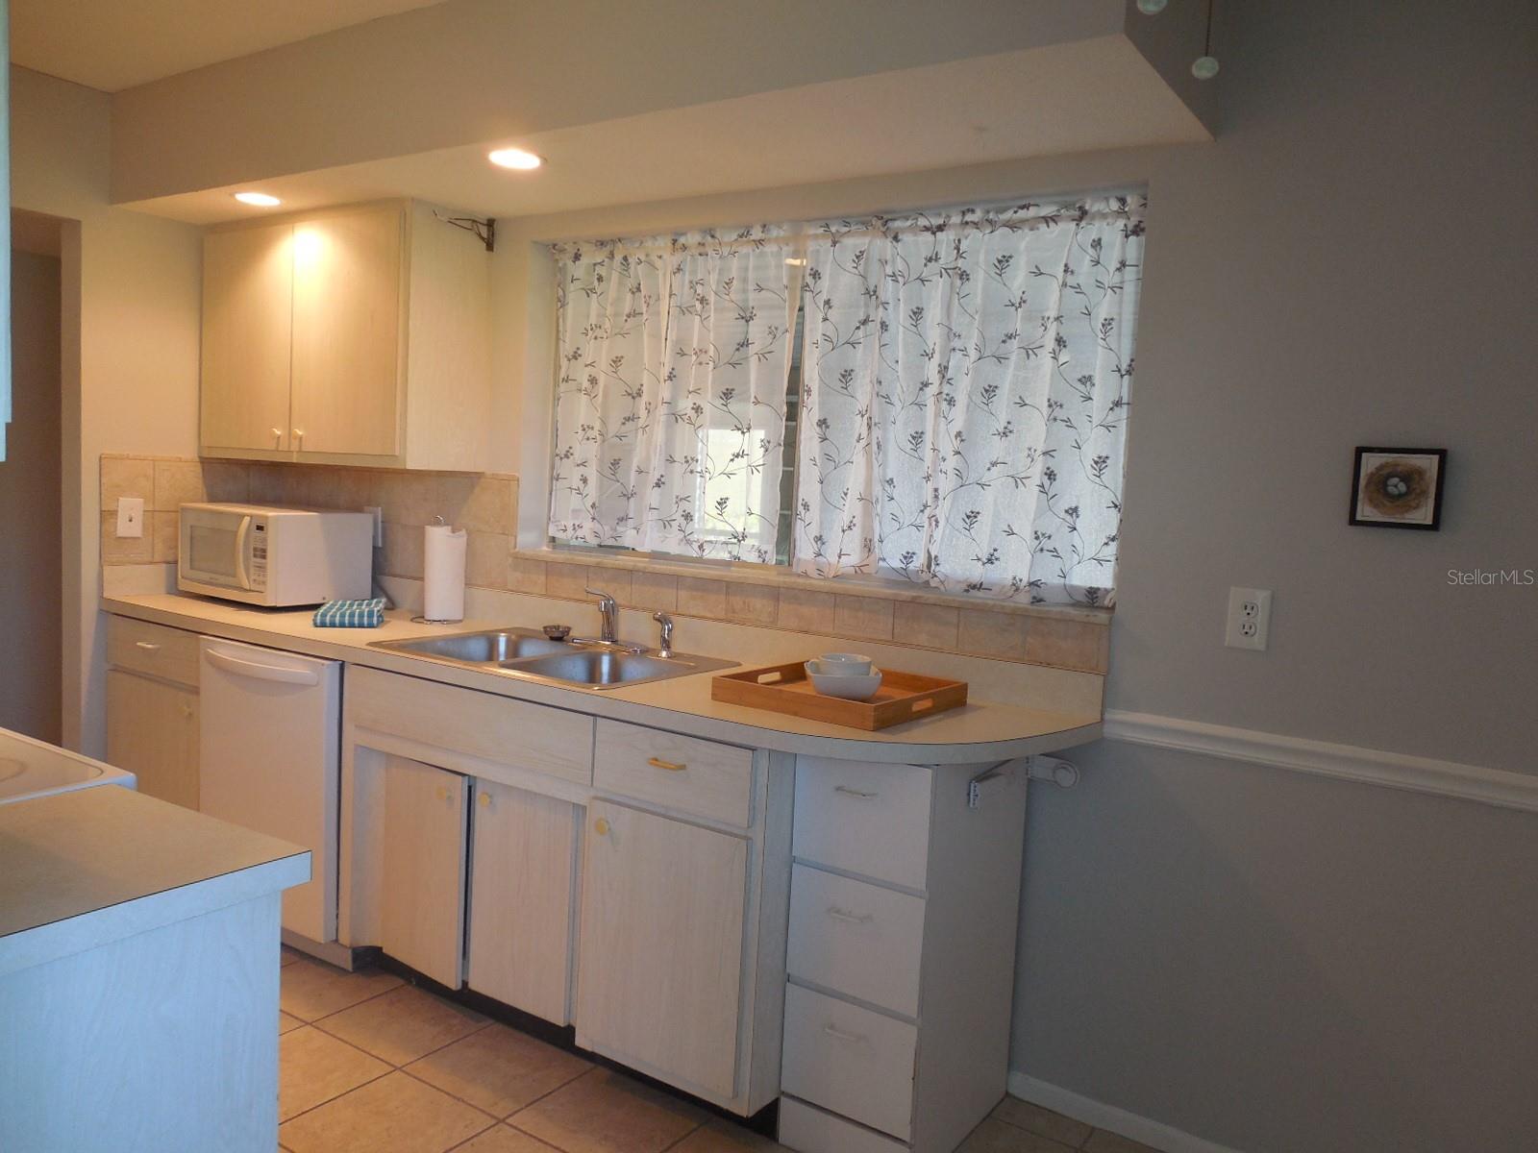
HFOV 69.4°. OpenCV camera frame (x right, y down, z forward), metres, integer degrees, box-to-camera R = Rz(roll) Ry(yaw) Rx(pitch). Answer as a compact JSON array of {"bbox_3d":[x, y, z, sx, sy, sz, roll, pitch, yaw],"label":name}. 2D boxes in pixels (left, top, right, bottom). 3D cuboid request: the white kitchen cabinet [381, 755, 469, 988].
[{"bbox_3d":[-0.765,0.738,3.038,0.331,0.552,0.472,6,6,32],"label":"white kitchen cabinet"}]

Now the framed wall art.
[{"bbox_3d":[1.198,-0.168,2.119,0.153,0.153,0.018,6,6,32],"label":"framed wall art"}]

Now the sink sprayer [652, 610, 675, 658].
[{"bbox_3d":[-0.280,0.156,2.946,0.063,0.114,0.037,-2,7,-45],"label":"sink sprayer"}]

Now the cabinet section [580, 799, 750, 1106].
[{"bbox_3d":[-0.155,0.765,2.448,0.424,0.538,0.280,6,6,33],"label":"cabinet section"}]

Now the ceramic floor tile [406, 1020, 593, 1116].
[{"bbox_3d":[-0.637,1.156,2.606,0.319,0.010,0.284,6,6,32],"label":"ceramic floor tile"}]

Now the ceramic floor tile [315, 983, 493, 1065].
[{"bbox_3d":[-0.919,1.125,2.785,0.319,0.010,0.284,6,6,32],"label":"ceramic floor tile"}]

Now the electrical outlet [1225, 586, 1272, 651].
[{"bbox_3d":[0.983,0.087,2.277,0.080,0.124,0.008,6,6,32],"label":"electrical outlet"}]

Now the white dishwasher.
[{"bbox_3d":[-1.269,0.579,3.359,0.587,0.788,0.592,6,6,32],"label":"white dishwasher"}]

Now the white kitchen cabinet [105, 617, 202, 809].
[{"bbox_3d":[-1.762,0.525,3.696,0.552,0.773,0.572,6,6,32],"label":"white kitchen cabinet"}]

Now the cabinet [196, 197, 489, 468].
[{"bbox_3d":[-1.379,-0.740,3.560,1.039,0.761,0.322,6,6,32],"label":"cabinet"}]

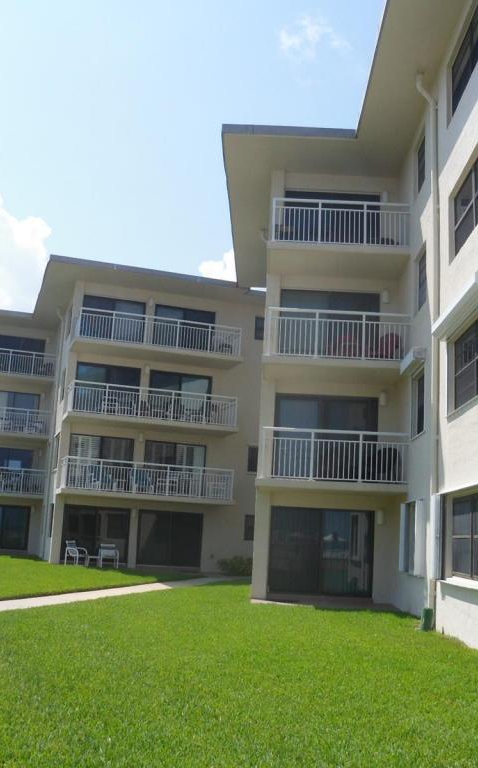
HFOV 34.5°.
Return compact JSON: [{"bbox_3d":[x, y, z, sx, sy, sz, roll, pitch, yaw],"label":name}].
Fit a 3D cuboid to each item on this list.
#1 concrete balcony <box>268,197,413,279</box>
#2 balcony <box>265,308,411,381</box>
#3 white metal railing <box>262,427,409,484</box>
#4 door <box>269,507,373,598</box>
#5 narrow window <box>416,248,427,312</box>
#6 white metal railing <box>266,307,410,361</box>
[{"bbox_3d":[2.362,-3.535,18.723,3.296,1.318,1.772,2,-11,2],"label":"concrete balcony"},{"bbox_3d":[2.171,-0.830,17.687,3.150,1.270,1.800,3,-12,2],"label":"balcony"},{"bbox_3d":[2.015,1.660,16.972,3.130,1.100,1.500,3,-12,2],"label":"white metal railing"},{"bbox_3d":[1.890,3.859,17.646,2.400,2.000,0.120,3,-12,2],"label":"door"},{"bbox_3d":[3.802,-2.141,15.880,0.120,1.200,1.050,3,-12,2],"label":"narrow window"},{"bbox_3d":[2.263,-1.006,18.114,3.234,1.123,1.288,2,-11,2],"label":"white metal railing"}]

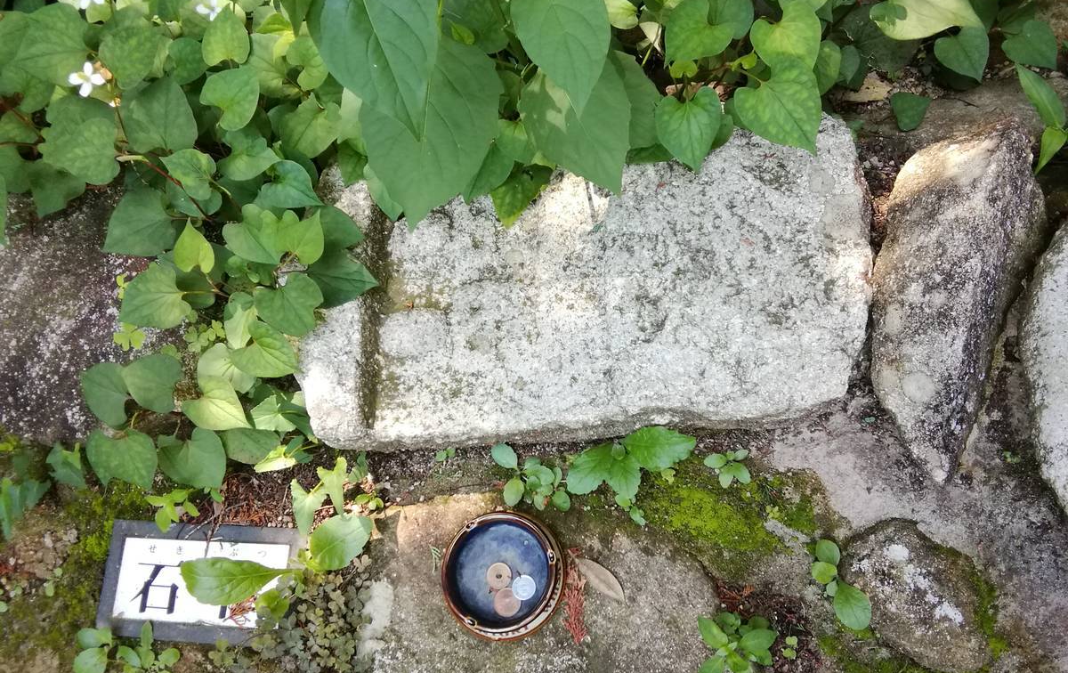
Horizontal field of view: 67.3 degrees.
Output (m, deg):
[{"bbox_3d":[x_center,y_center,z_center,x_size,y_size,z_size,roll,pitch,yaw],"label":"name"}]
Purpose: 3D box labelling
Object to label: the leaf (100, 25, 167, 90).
[{"bbox_3d":[-0.389,-0.271,0.780,0.060,0.015,0.069,-14,82,-5],"label":"leaf"}]

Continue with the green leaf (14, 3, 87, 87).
[{"bbox_3d":[-0.440,-0.265,0.730,0.073,0.015,0.080,-6,82,5],"label":"green leaf"}]

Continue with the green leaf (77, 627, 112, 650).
[{"bbox_3d":[-0.372,0.256,0.680,0.030,0.008,0.019,-8,78,-1],"label":"green leaf"}]

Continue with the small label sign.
[{"bbox_3d":[-0.319,0.235,0.767,0.202,0.010,0.108,0,75,11],"label":"small label sign"}]

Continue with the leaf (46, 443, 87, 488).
[{"bbox_3d":[-0.434,0.120,0.745,0.032,0.012,0.046,-27,79,-3],"label":"leaf"}]

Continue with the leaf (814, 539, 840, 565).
[{"bbox_3d":[0.249,0.183,0.680,0.019,0.007,0.024,-34,79,-4],"label":"leaf"}]

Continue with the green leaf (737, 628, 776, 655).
[{"bbox_3d":[0.177,0.242,0.638,0.032,0.008,0.018,-20,71,6],"label":"green leaf"}]

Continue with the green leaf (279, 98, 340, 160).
[{"bbox_3d":[-0.216,-0.201,0.775,0.053,0.015,0.064,31,82,-2],"label":"green leaf"}]

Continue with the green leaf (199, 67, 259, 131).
[{"bbox_3d":[-0.271,-0.212,0.715,0.057,0.013,0.060,41,82,9],"label":"green leaf"}]

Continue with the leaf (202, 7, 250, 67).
[{"bbox_3d":[-0.276,-0.270,0.720,0.043,0.012,0.059,-6,78,0],"label":"leaf"}]

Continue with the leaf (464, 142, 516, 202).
[{"bbox_3d":[-0.044,-0.152,0.735,0.041,0.014,0.061,24,89,-3],"label":"leaf"}]

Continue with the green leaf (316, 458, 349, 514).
[{"bbox_3d":[-0.169,0.128,0.699,0.026,0.016,0.046,-35,72,-1],"label":"green leaf"}]

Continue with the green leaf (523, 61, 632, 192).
[{"bbox_3d":[0.035,-0.178,0.685,0.082,0.022,0.123,-28,87,-1],"label":"green leaf"}]

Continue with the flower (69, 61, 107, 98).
[{"bbox_3d":[-0.401,-0.231,0.720,0.032,0.017,0.032,11,80,-1],"label":"flower"}]

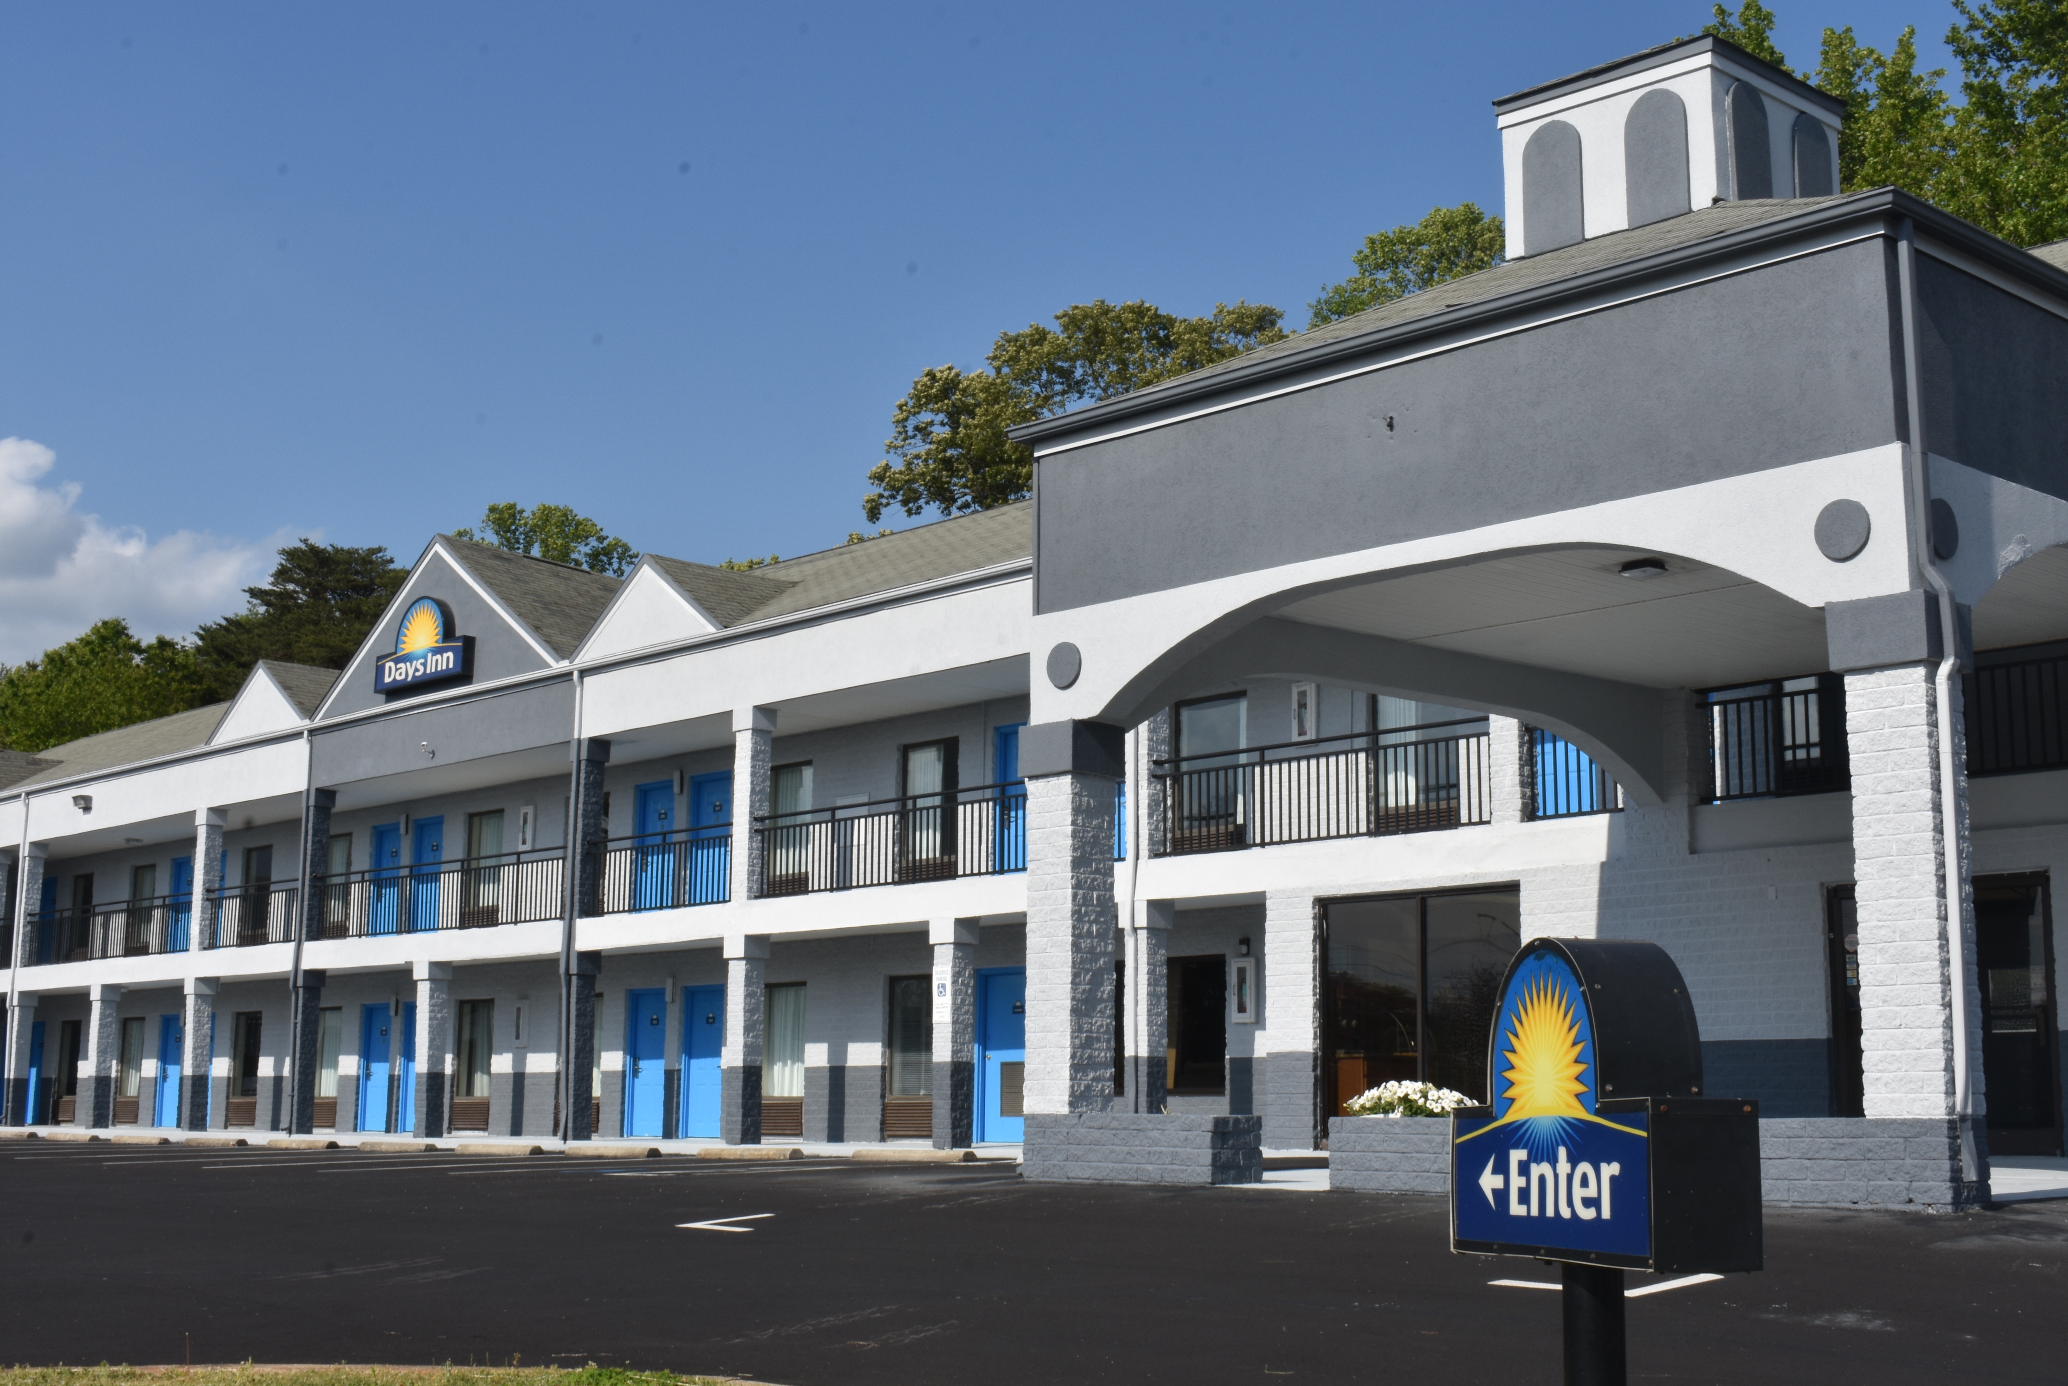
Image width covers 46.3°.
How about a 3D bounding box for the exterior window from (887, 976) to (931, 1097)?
[{"bbox_3d":[-1.450,4.302,30.182,0.090,1.527,1.093,9,-13,-43],"label":"exterior window"}]

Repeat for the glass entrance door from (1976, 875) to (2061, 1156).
[{"bbox_3d":[7.490,2.472,18.656,0.120,2.160,0.920,9,-13,-42],"label":"glass entrance door"}]

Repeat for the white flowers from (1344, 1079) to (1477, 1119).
[{"bbox_3d":[2.213,2.388,14.138,0.420,0.265,0.910,9,-13,-42],"label":"white flowers"}]

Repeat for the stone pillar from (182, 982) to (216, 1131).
[{"bbox_3d":[-14.121,6.097,40.720,0.404,2.565,0.404,9,-13,-43],"label":"stone pillar"}]

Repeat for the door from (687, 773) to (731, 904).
[{"bbox_3d":[-4.496,2.158,33.732,0.090,2.069,1.019,9,-13,-43],"label":"door"}]

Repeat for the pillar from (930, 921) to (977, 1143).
[{"bbox_3d":[-0.875,3.740,26.499,0.370,2.500,0.370,10,-14,-43],"label":"pillar"}]

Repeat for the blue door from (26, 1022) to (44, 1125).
[{"bbox_3d":[-19.774,7.540,47.817,0.100,2.020,0.920,10,-14,-43],"label":"blue door"}]

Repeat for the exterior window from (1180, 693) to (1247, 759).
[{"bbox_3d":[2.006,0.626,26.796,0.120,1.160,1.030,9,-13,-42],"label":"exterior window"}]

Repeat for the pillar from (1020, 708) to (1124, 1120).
[{"bbox_3d":[0.251,1.544,16.347,0.510,2.580,0.510,9,-13,-42],"label":"pillar"}]

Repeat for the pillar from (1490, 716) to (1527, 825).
[{"bbox_3d":[4.312,0.011,21.764,0.340,2.380,0.350,10,-14,-43],"label":"pillar"}]

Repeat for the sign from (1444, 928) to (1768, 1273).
[{"bbox_3d":[1.253,0.911,5.425,0.240,0.711,1.039,3,-11,-12],"label":"sign"}]

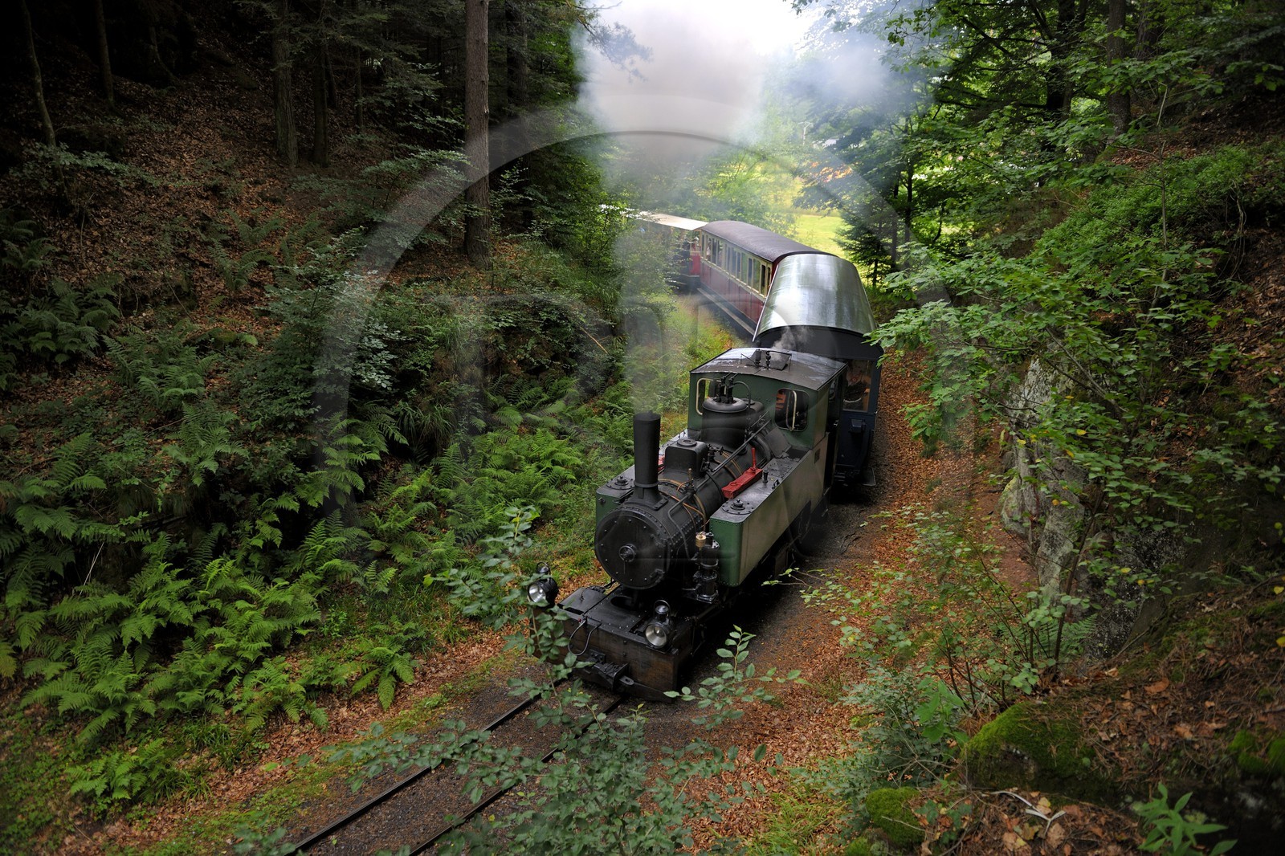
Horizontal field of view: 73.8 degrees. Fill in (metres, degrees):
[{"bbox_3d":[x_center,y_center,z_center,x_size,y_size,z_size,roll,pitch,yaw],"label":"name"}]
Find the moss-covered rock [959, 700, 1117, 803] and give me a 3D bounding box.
[{"bbox_3d":[1.600,1.318,3.450,0.600,0.340,0.460,7,21,18],"label":"moss-covered rock"}]

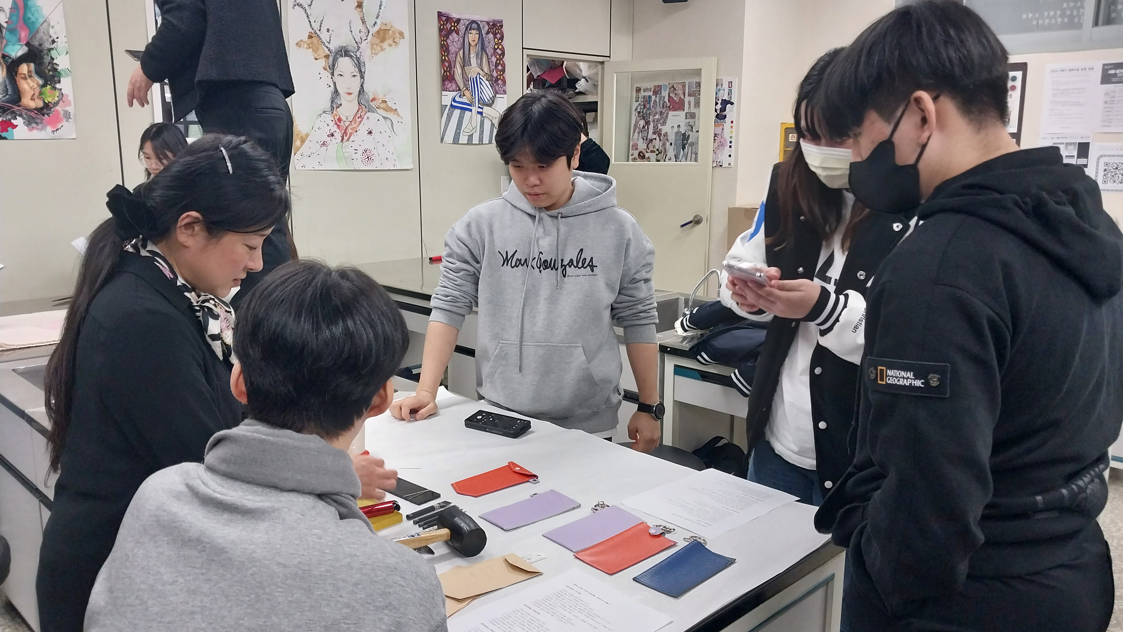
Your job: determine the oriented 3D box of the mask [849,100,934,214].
[{"bbox_3d":[0.432,-0.209,1.100,0.132,0.125,0.140,-23,-3,32],"label":"mask"}]

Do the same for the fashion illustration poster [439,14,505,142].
[{"bbox_3d":[-0.557,-1.499,5.389,0.545,0.788,0.010,-10,15,-44],"label":"fashion illustration poster"}]

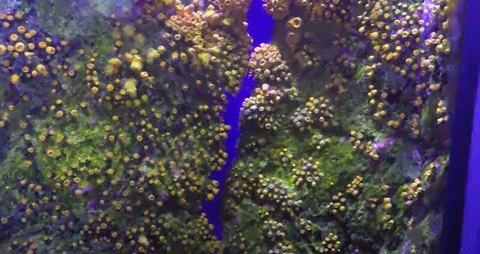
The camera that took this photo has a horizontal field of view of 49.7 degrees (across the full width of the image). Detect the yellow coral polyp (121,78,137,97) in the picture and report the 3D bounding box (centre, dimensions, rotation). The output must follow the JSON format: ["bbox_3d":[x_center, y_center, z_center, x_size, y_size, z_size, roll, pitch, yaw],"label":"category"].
[{"bbox_3d":[-0.215,-0.076,1.000,0.029,0.037,0.030,1,8,-6],"label":"yellow coral polyp"}]

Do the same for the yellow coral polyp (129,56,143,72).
[{"bbox_3d":[-0.202,-0.123,1.000,0.026,0.029,0.025,1,8,-6],"label":"yellow coral polyp"}]

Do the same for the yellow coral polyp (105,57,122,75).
[{"bbox_3d":[-0.244,-0.117,1.000,0.033,0.033,0.030,1,8,-6],"label":"yellow coral polyp"}]

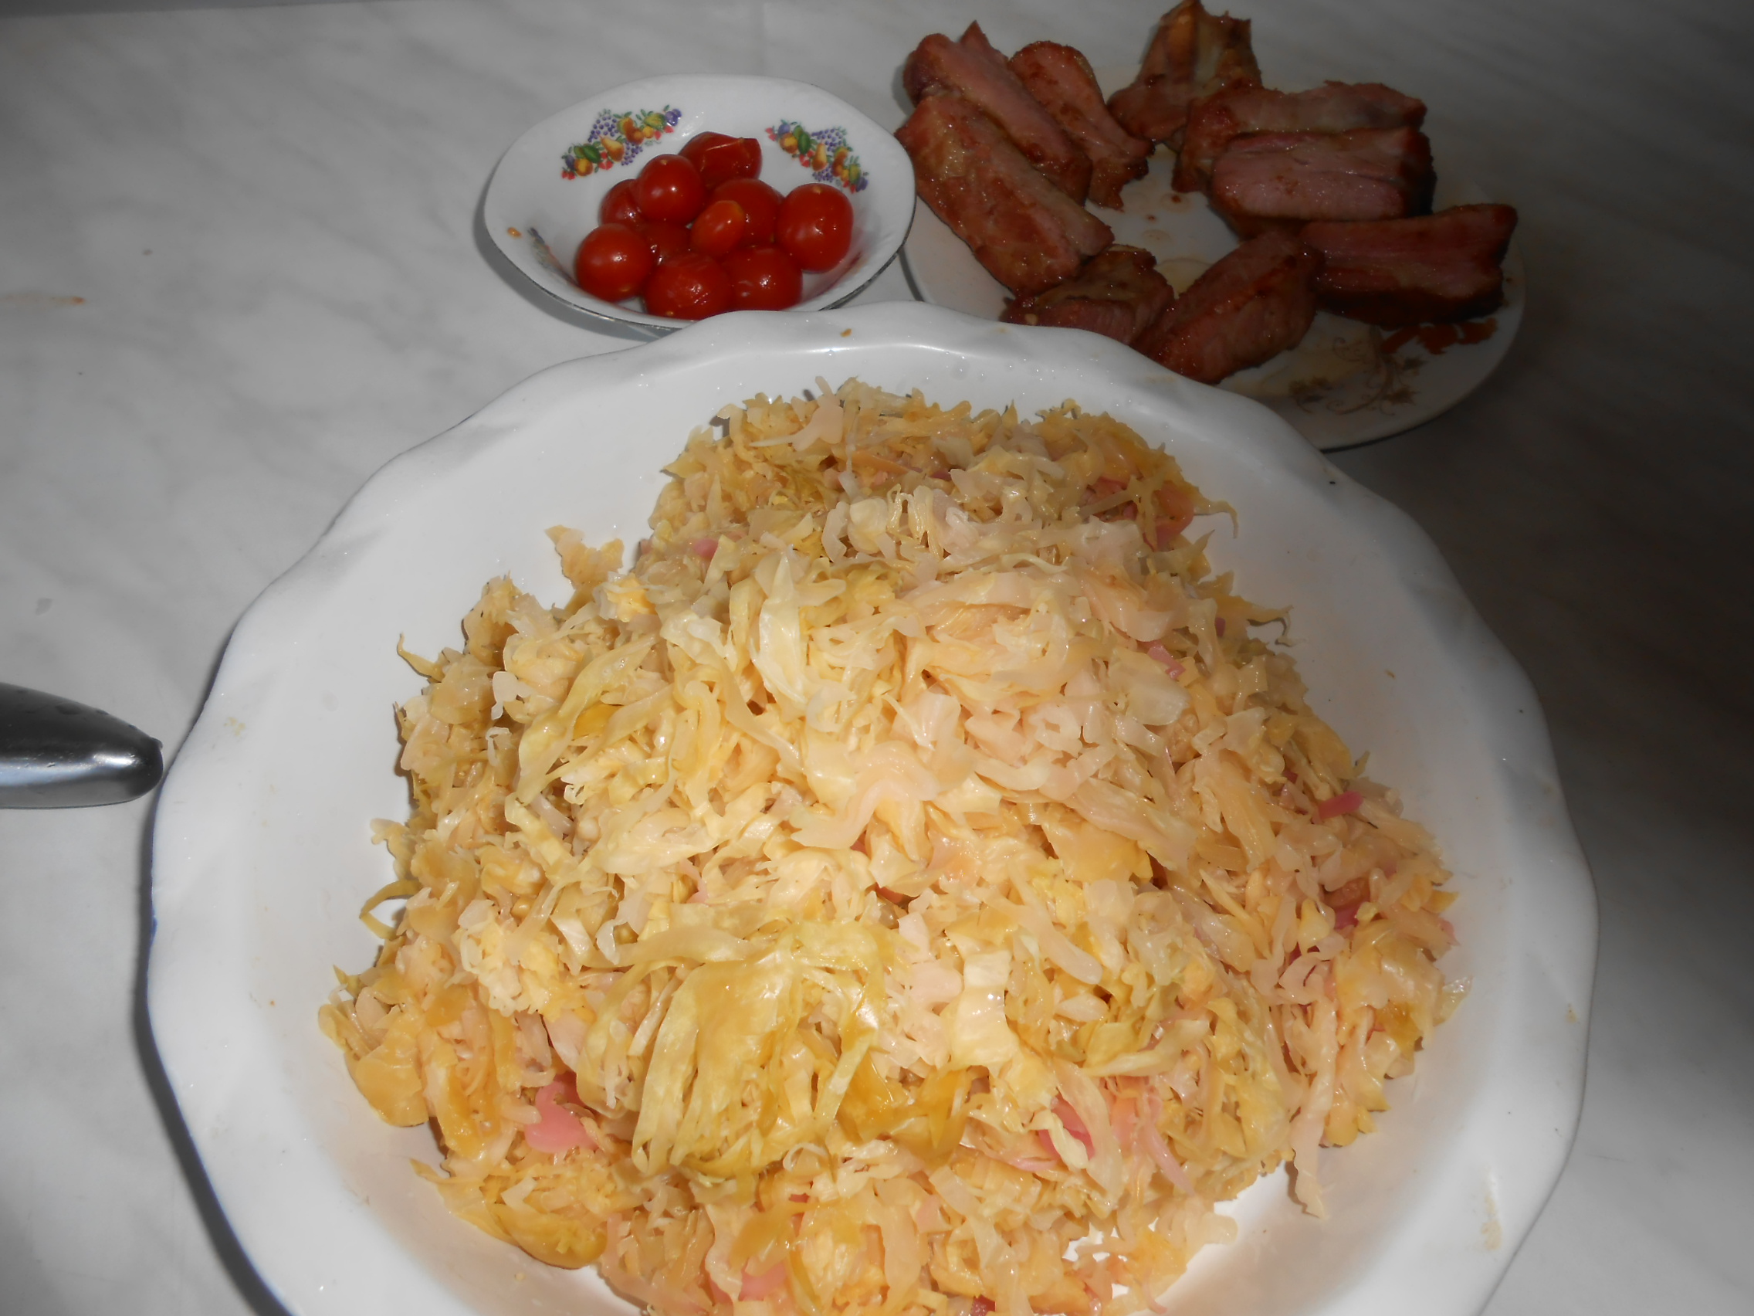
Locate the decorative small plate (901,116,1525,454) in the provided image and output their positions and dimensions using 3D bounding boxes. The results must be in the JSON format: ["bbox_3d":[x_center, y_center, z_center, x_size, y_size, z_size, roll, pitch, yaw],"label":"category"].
[{"bbox_3d":[0.126,-0.155,0.512,0.233,0.023,0.233,0,54,0],"label":"decorative small plate"}]

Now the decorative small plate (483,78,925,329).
[{"bbox_3d":[-0.063,-0.161,0.503,0.160,0.041,0.160,0,54,0],"label":"decorative small plate"}]

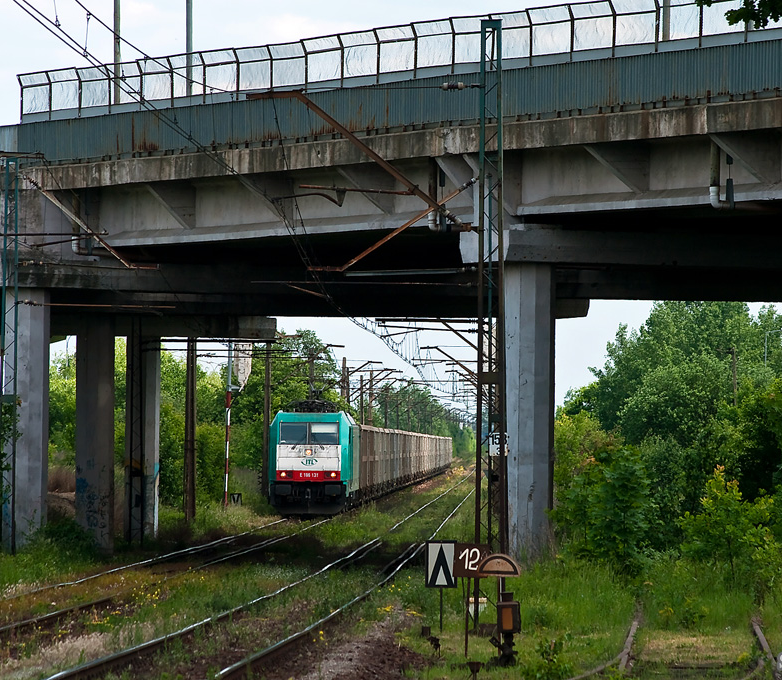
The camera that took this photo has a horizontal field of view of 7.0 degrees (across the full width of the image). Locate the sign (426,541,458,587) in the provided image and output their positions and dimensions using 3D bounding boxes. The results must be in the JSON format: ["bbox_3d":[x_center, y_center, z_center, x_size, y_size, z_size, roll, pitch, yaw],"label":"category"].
[{"bbox_3d":[0.650,2.894,82.300,0.400,0.600,0.030,0,-1,0],"label":"sign"}]

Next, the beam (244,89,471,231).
[{"bbox_3d":[-0.443,-2.316,82.000,2.800,1.770,0.120,1,-1,-2],"label":"beam"}]

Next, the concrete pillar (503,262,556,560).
[{"bbox_3d":[2.529,1.487,116.445,0.880,5.800,0.880,1,-1,-27],"label":"concrete pillar"}]

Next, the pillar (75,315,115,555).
[{"bbox_3d":[-7.275,2.321,157.444,0.880,5.900,0.880,1,-1,-27],"label":"pillar"}]

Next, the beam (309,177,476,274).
[{"bbox_3d":[0.043,-2.006,111.000,2.920,1.650,0.100,1,-1,-2],"label":"beam"}]

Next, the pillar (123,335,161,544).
[{"bbox_3d":[-7.069,2.739,181.945,0.880,5.850,0.880,1,-1,-27],"label":"pillar"}]

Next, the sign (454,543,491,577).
[{"bbox_3d":[0.912,2.467,71.500,0.420,0.380,0.030,0,-1,0],"label":"sign"}]

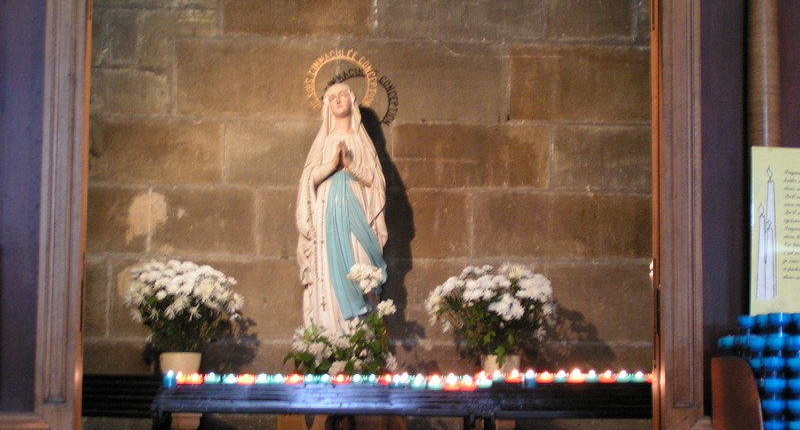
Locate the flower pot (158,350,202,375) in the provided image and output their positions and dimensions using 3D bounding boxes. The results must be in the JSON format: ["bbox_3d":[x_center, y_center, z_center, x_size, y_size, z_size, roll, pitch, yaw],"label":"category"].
[{"bbox_3d":[-0.954,0.673,7.200,0.180,0.160,0.180,0,-5,0],"label":"flower pot"}]

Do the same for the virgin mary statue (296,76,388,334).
[{"bbox_3d":[-0.253,-0.011,7.320,0.405,1.160,0.330,0,-5,6],"label":"virgin mary statue"}]

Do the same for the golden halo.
[{"bbox_3d":[-0.261,-0.604,7.420,0.325,0.265,0.020,0,-5,2],"label":"golden halo"}]

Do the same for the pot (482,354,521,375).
[{"bbox_3d":[0.439,0.677,7.200,0.170,0.155,0.170,0,-5,0],"label":"pot"}]

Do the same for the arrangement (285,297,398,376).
[{"bbox_3d":[-0.247,0.529,7.020,0.480,0.360,0.320,0,-5,0],"label":"arrangement"}]

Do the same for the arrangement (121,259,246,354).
[{"bbox_3d":[-0.932,0.396,7.200,0.520,0.420,0.460,0,-5,0],"label":"arrangement"}]

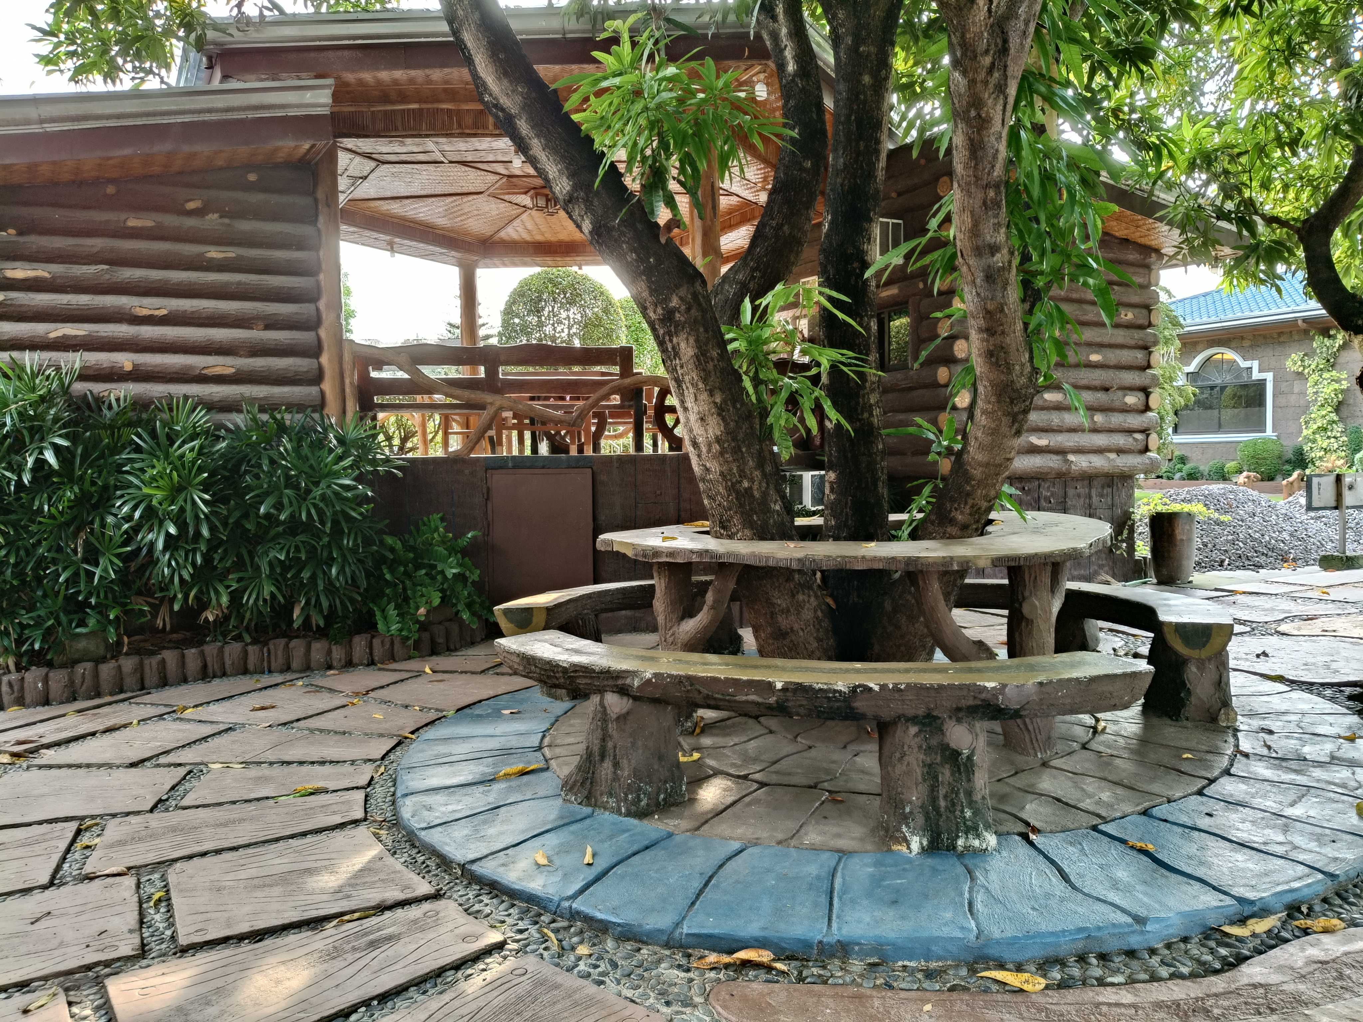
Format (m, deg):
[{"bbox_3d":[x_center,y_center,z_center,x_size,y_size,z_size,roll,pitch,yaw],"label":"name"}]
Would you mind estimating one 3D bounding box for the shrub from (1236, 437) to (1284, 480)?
[{"bbox_3d":[11.872,-1.070,21.000,1.000,0.920,1.000,-3,3,-35],"label":"shrub"}]

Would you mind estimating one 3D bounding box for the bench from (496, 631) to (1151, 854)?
[{"bbox_3d":[0.325,0.661,3.090,2.000,0.440,0.670,0,3,17],"label":"bench"}]

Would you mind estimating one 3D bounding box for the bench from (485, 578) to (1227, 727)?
[{"bbox_3d":[0.800,0.591,4.694,2.900,0.420,1.430,0,3,15],"label":"bench"}]

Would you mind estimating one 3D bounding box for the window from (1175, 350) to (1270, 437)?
[{"bbox_3d":[11.848,-2.551,22.400,0.220,1.980,2.200,-3,3,-35],"label":"window"}]

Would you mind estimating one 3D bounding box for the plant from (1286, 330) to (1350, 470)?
[{"bbox_3d":[12.876,-2.185,20.700,0.500,2.900,1.200,-3,3,-35],"label":"plant"}]

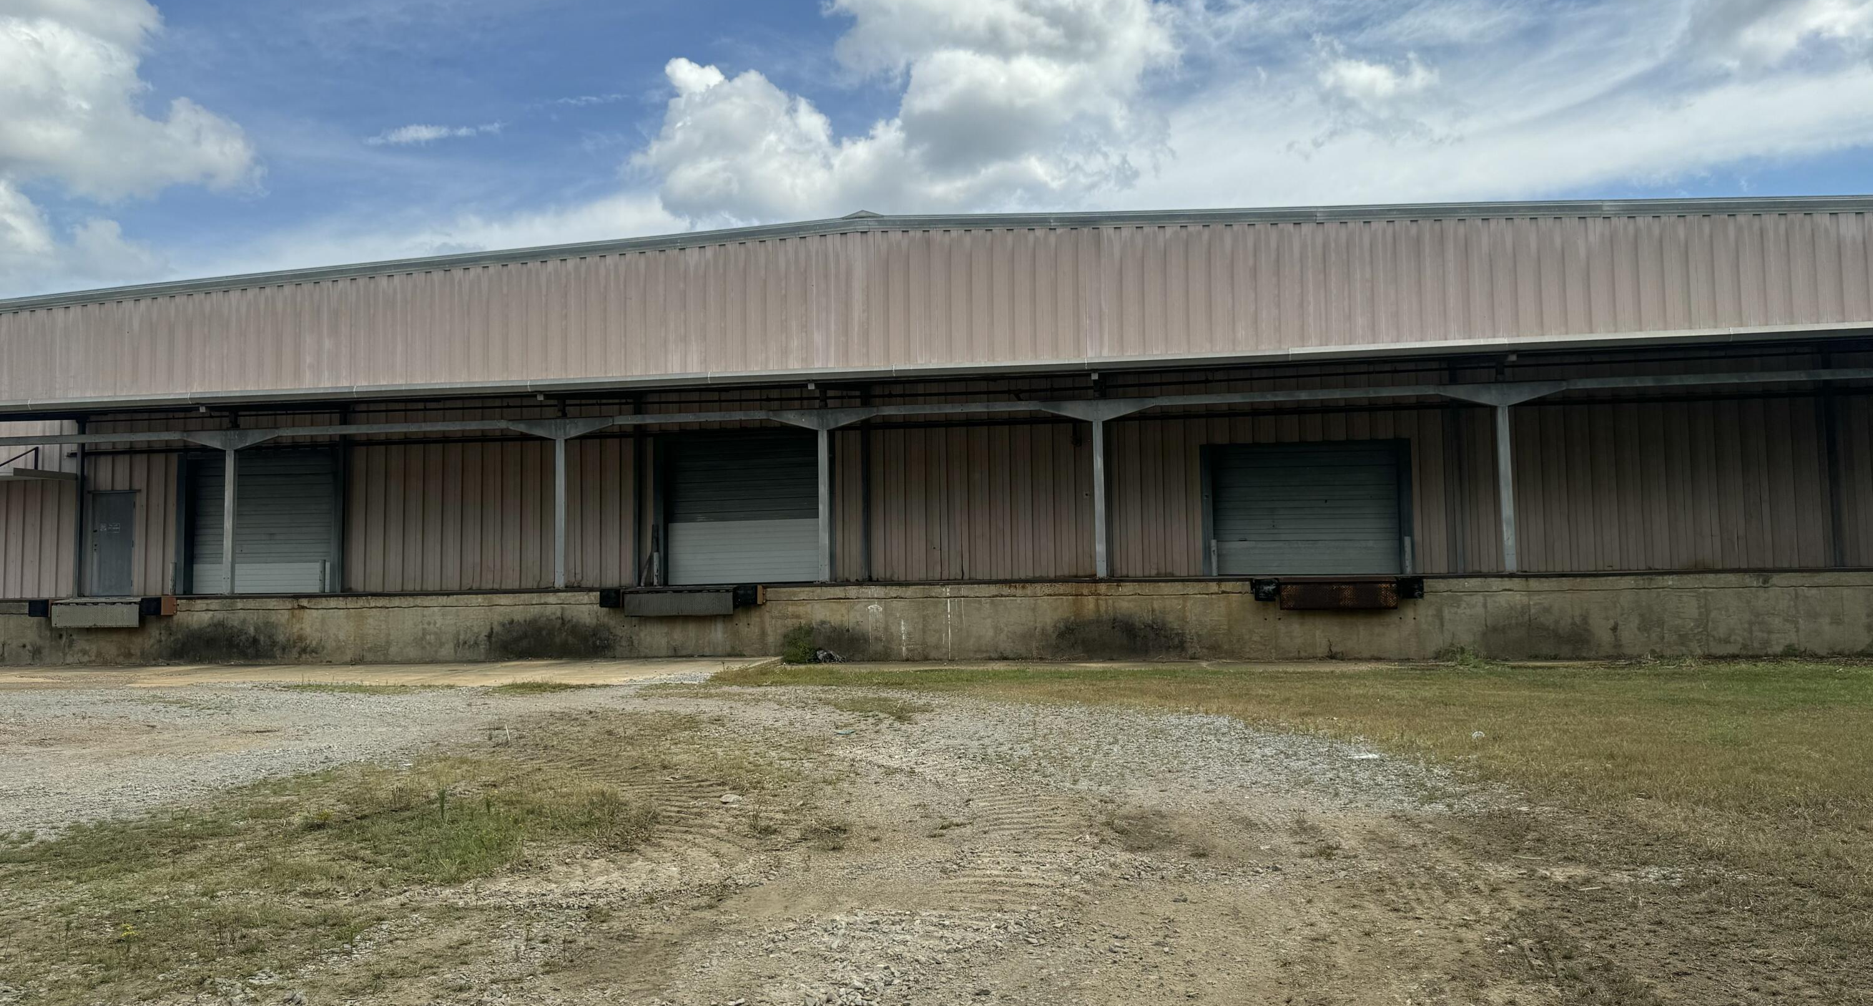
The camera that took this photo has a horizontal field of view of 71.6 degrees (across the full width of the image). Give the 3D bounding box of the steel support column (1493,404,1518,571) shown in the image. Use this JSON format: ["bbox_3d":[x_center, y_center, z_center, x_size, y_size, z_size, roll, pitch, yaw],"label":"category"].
[{"bbox_3d":[8.694,-0.223,19.821,0.155,2.550,0.150,-1,-4,9],"label":"steel support column"}]

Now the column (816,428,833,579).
[{"bbox_3d":[-1.834,0.052,21.443,0.155,2.550,0.150,-1,-4,9],"label":"column"}]

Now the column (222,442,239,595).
[{"bbox_3d":[-12.510,0.331,23.089,0.155,2.550,0.150,-1,-4,9],"label":"column"}]

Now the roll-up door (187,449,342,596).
[{"bbox_3d":[-13.807,0.367,26.761,3.200,2.970,0.120,-1,-4,9],"label":"roll-up door"}]

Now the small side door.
[{"bbox_3d":[-17.202,0.855,27.180,1.020,2.160,0.100,-1,-4,9],"label":"small side door"}]

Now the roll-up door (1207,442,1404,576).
[{"bbox_3d":[6.678,0.100,23.588,3.300,2.430,0.120,-1,-4,9],"label":"roll-up door"}]

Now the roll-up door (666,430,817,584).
[{"bbox_3d":[-3.671,0.076,25.200,3.170,3.020,0.120,-1,-4,9],"label":"roll-up door"}]

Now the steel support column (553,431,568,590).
[{"bbox_3d":[-6.372,0.171,22.143,0.155,2.550,0.150,-1,-4,9],"label":"steel support column"}]

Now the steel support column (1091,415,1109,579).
[{"bbox_3d":[2.621,-0.065,20.757,0.155,2.550,0.150,-1,-4,9],"label":"steel support column"}]

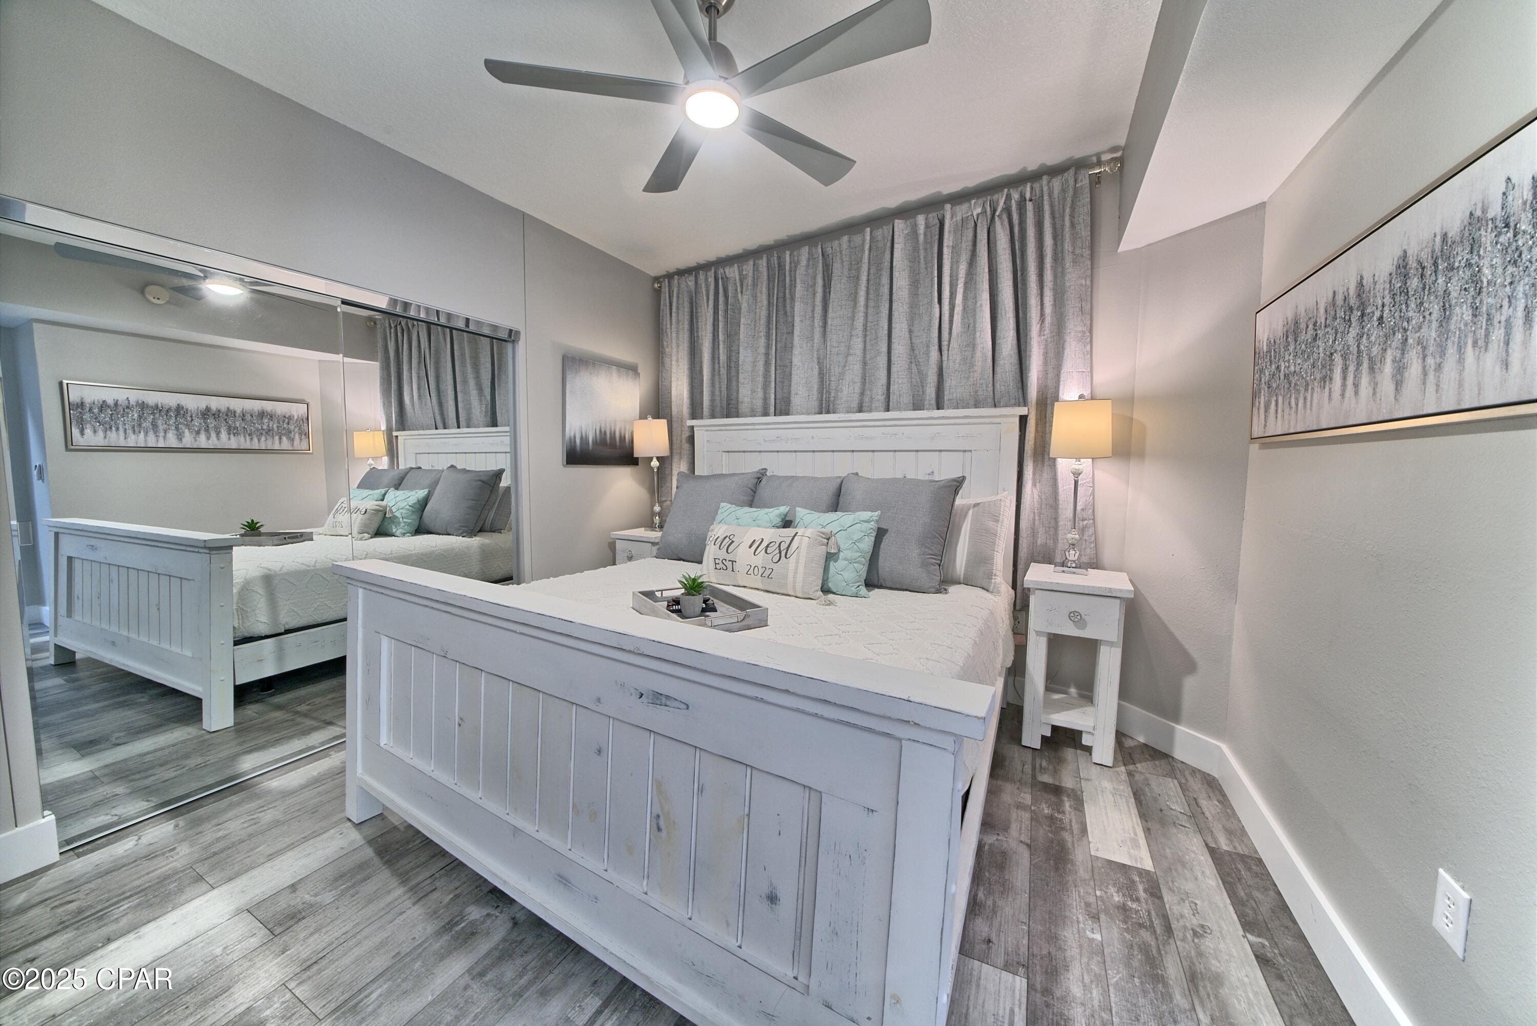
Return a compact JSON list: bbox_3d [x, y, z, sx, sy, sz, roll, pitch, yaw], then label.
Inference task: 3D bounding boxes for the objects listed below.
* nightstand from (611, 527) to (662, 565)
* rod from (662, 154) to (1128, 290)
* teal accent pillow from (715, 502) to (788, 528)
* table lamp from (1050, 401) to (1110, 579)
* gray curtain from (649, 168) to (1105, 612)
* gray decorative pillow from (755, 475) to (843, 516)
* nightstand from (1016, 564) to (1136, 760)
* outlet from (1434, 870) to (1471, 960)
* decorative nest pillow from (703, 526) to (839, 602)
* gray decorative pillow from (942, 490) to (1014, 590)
[{"bbox_3d":[-0.805,0.550,3.732,0.430,0.820,0.440,4,5,28],"label":"nightstand"},{"bbox_3d":[0.424,-1.694,3.159,2.870,0.060,0.080,1,4,28],"label":"rod"},{"bbox_3d":[-0.116,0.140,2.583,0.420,0.400,0.140,4,-21,28],"label":"teal accent pillow"},{"bbox_3d":[1.516,-0.128,2.528,0.260,0.870,0.260,4,5,28],"label":"table lamp"},{"bbox_3d":[0.393,-0.639,3.258,2.800,2.140,0.120,4,5,28],"label":"gray curtain"},{"bbox_3d":[0.168,0.049,2.868,0.610,0.580,0.190,4,-20,28],"label":"gray decorative pillow"},{"bbox_3d":[1.494,0.717,2.551,0.430,0.820,0.450,4,5,28],"label":"nightstand"},{"bbox_3d":[1.351,0.793,1.020,0.012,0.123,0.082,4,5,28],"label":"outlet"},{"bbox_3d":[-0.025,0.211,2.357,0.610,0.300,0.140,4,-19,28],"label":"decorative nest pillow"},{"bbox_3d":[0.834,0.133,2.765,0.800,0.520,0.170,4,-7,28],"label":"gray decorative pillow"}]

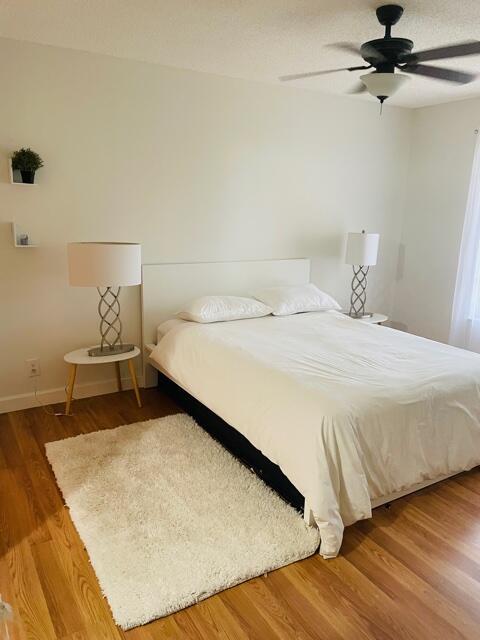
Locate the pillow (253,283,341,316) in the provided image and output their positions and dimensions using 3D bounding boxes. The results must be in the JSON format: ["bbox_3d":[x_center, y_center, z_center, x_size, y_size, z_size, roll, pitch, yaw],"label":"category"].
[{"bbox_3d":[0.474,-0.184,4.113,0.670,0.190,0.420,-6,16,-30],"label":"pillow"}]

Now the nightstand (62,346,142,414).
[{"bbox_3d":[-0.982,0.436,3.486,0.530,0.430,0.420,-6,16,-30],"label":"nightstand"}]

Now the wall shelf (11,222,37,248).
[{"bbox_3d":[-1.406,-0.561,3.165,0.140,0.157,0.105,-6,16,-30],"label":"wall shelf"}]

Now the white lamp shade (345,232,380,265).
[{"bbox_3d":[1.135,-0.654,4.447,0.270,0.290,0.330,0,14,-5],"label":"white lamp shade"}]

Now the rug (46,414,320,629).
[{"bbox_3d":[-0.414,0.883,2.572,0.940,0.035,1.510,-6,16,-30],"label":"rug"}]

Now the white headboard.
[{"bbox_3d":[-0.068,0.005,4.139,1.590,1.005,0.065,-6,16,-30],"label":"white headboard"}]

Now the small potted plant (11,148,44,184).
[{"bbox_3d":[-1.347,-0.979,3.062,0.185,0.215,0.175,-6,16,-30],"label":"small potted plant"}]

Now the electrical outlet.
[{"bbox_3d":[-1.482,0.342,3.436,0.080,0.125,0.012,-6,16,-30],"label":"electrical outlet"}]

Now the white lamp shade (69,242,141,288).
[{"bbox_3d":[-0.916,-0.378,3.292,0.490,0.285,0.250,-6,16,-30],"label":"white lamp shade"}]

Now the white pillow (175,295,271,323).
[{"bbox_3d":[-0.107,-0.106,3.804,0.720,0.170,0.420,-6,16,-30],"label":"white pillow"}]

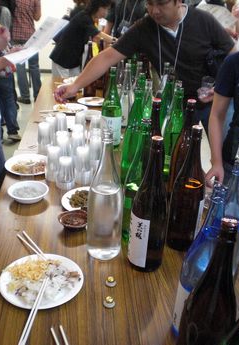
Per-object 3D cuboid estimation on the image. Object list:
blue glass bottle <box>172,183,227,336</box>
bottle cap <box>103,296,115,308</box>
[{"bbox_3d":[0.195,0.203,0.850,0.105,0.397,0.105,3,26,0],"label":"blue glass bottle"},{"bbox_3d":[-0.025,0.335,0.978,0.031,0.018,0.031,3,25,-1],"label":"bottle cap"}]

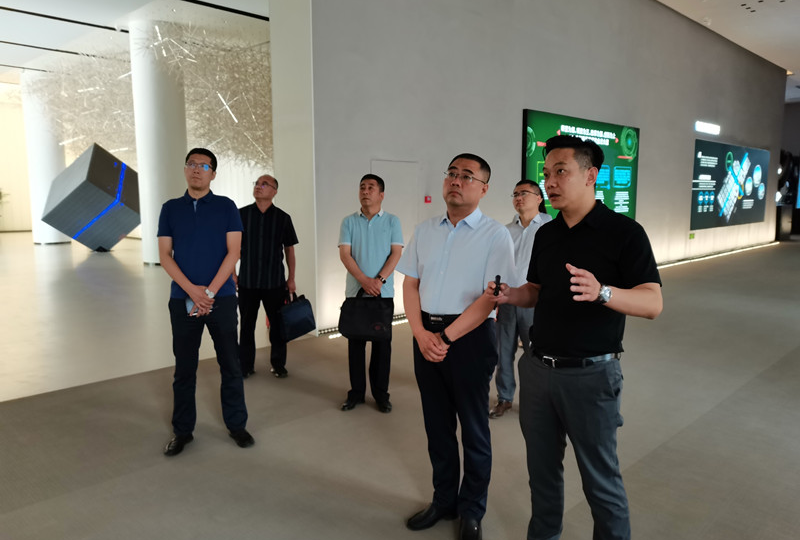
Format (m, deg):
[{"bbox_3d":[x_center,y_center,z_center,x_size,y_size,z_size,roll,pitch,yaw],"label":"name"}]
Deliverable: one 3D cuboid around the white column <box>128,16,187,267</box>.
[{"bbox_3d":[-5.238,-2.725,13.300,1.067,5.234,1.067,7,10,44],"label":"white column"}]

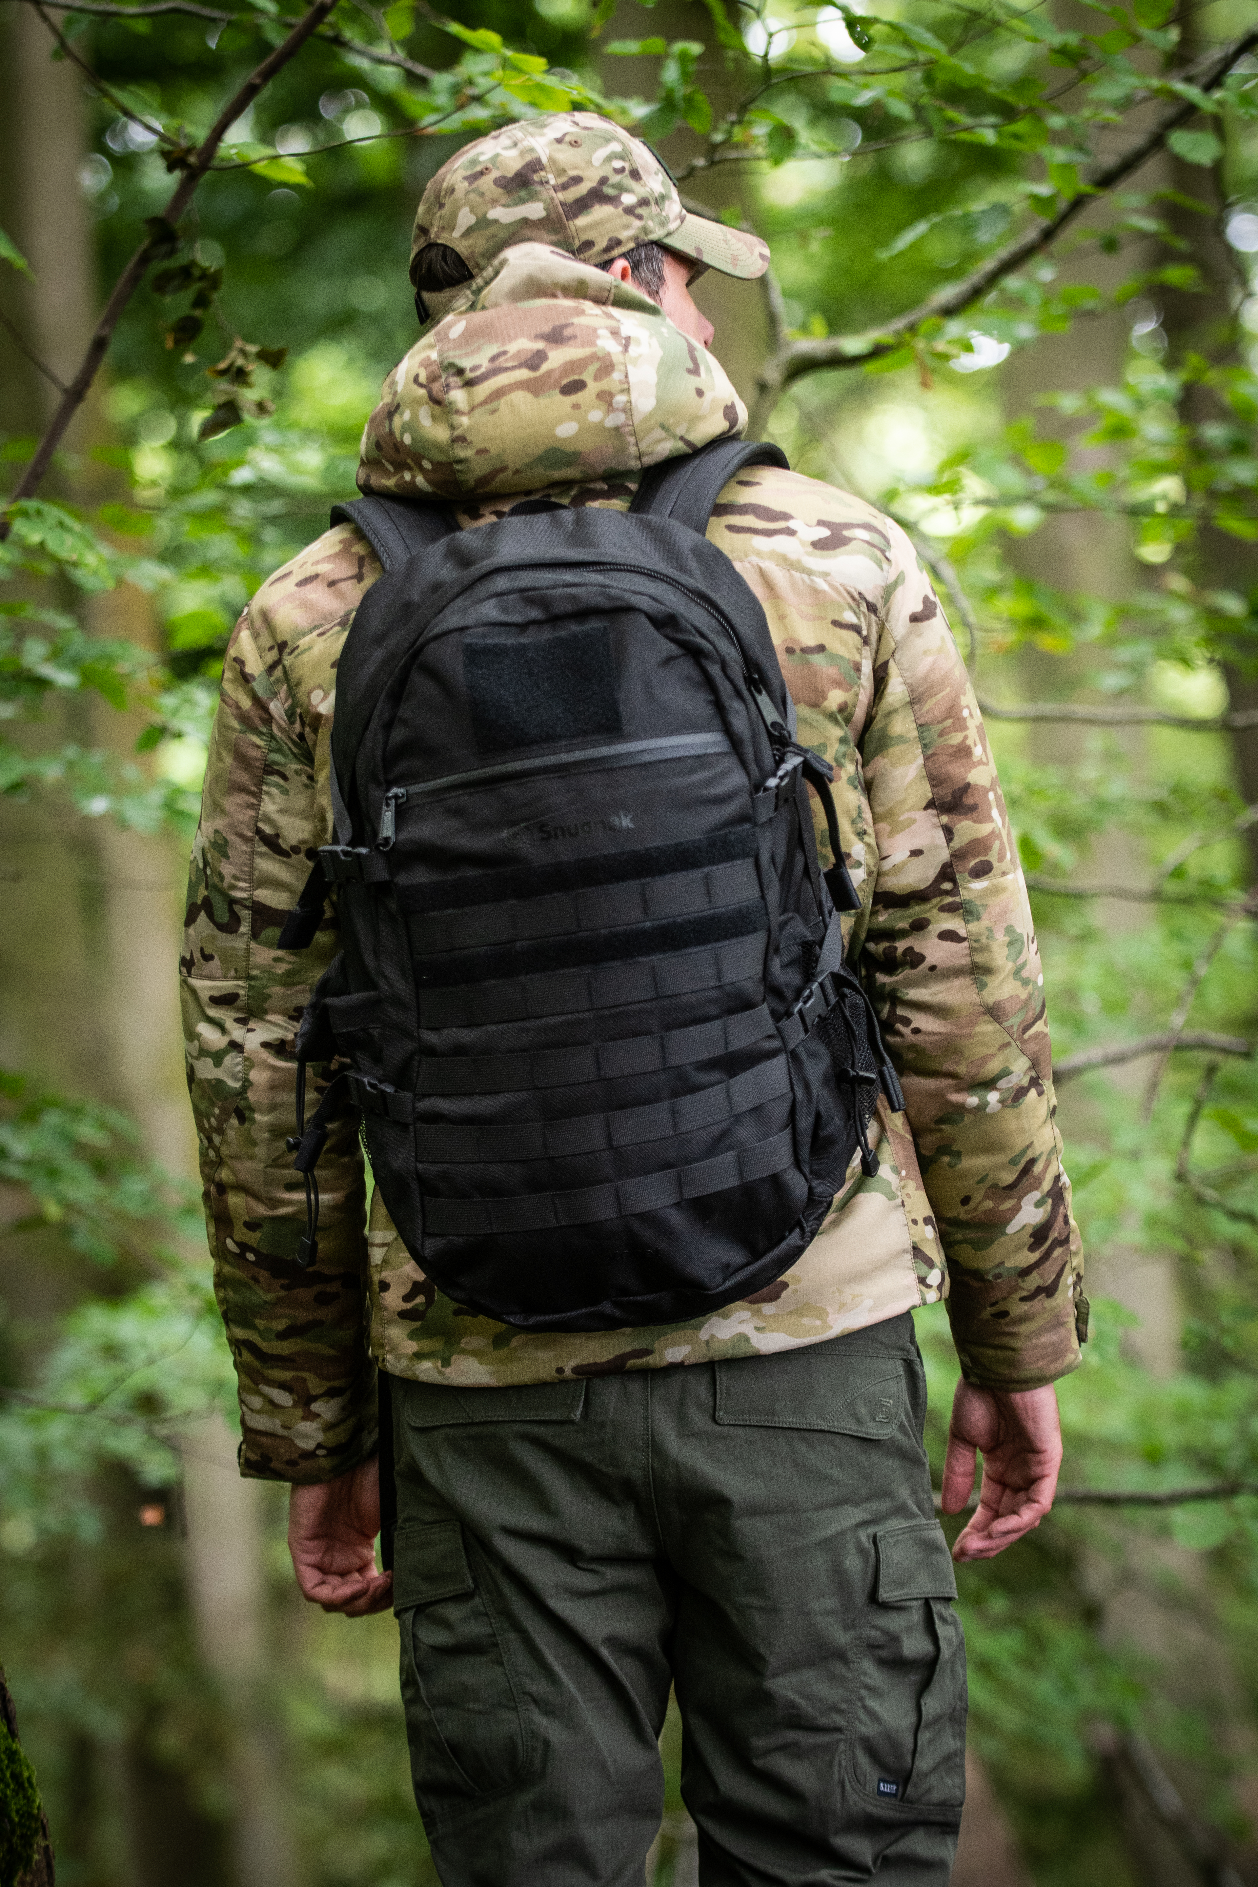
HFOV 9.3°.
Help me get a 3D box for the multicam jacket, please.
[{"bbox_3d":[-0.014,-0.066,5.250,0.580,0.820,0.360,-5,3,10],"label":"multicam jacket"}]

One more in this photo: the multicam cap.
[{"bbox_3d":[-0.027,-0.507,5.280,0.275,0.135,0.175,-8,4,-35],"label":"multicam cap"}]

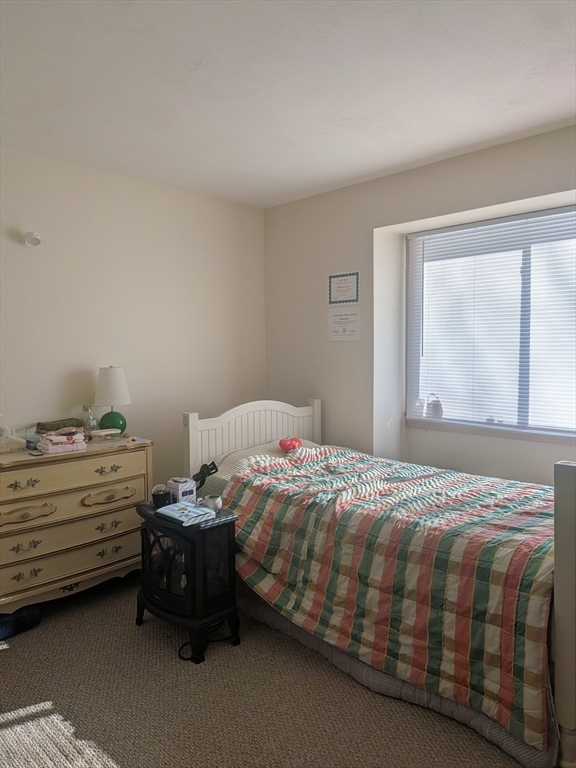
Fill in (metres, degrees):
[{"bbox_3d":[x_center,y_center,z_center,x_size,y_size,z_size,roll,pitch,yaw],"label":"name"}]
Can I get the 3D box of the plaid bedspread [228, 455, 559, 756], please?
[{"bbox_3d":[0.578,0.787,2.617,1.650,0.640,1.050,3,6,44],"label":"plaid bedspread"}]

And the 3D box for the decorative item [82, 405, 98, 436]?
[{"bbox_3d":[-1.093,0.208,2.942,0.085,0.178,0.085,-1,4,0],"label":"decorative item"}]

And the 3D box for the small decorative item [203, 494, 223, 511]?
[{"bbox_3d":[-0.371,0.586,2.628,0.092,0.062,0.082,1,4,17],"label":"small decorative item"}]

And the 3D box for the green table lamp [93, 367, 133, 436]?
[{"bbox_3d":[-0.983,0.101,2.976,0.212,0.387,0.212,-1,4,0],"label":"green table lamp"}]

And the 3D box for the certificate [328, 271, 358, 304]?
[{"bbox_3d":[0.366,-0.623,3.479,0.260,0.205,0.015,3,6,44],"label":"certificate"}]

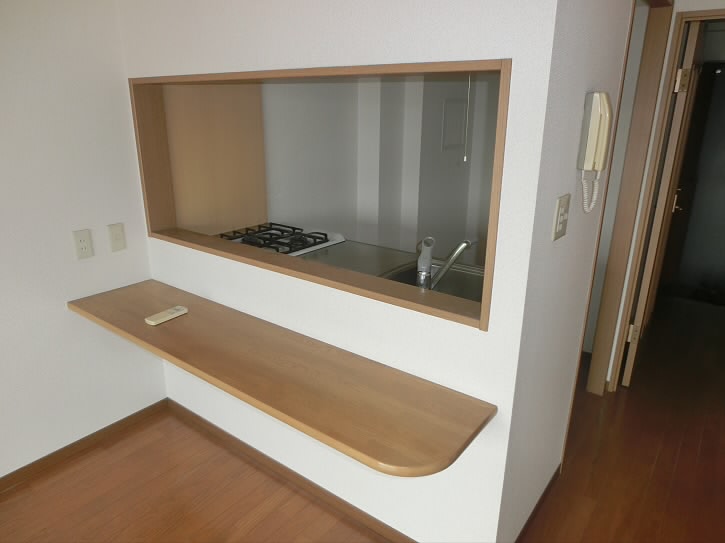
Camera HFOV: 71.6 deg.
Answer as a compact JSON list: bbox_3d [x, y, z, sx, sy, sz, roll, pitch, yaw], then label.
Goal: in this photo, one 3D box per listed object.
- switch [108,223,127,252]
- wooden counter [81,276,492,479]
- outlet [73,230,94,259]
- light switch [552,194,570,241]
[{"bbox_3d":[-1.081,-0.148,2.222,0.010,0.120,0.070,14,22,35],"label":"switch"},{"bbox_3d":[-0.432,0.268,1.757,1.745,0.030,0.389,14,22,35],"label":"wooden counter"},{"bbox_3d":[-1.168,-0.113,2.114,0.010,0.120,0.070,14,22,35],"label":"outlet"},{"bbox_3d":[0.562,-0.150,1.405,0.010,0.120,0.116,14,22,35],"label":"light switch"}]

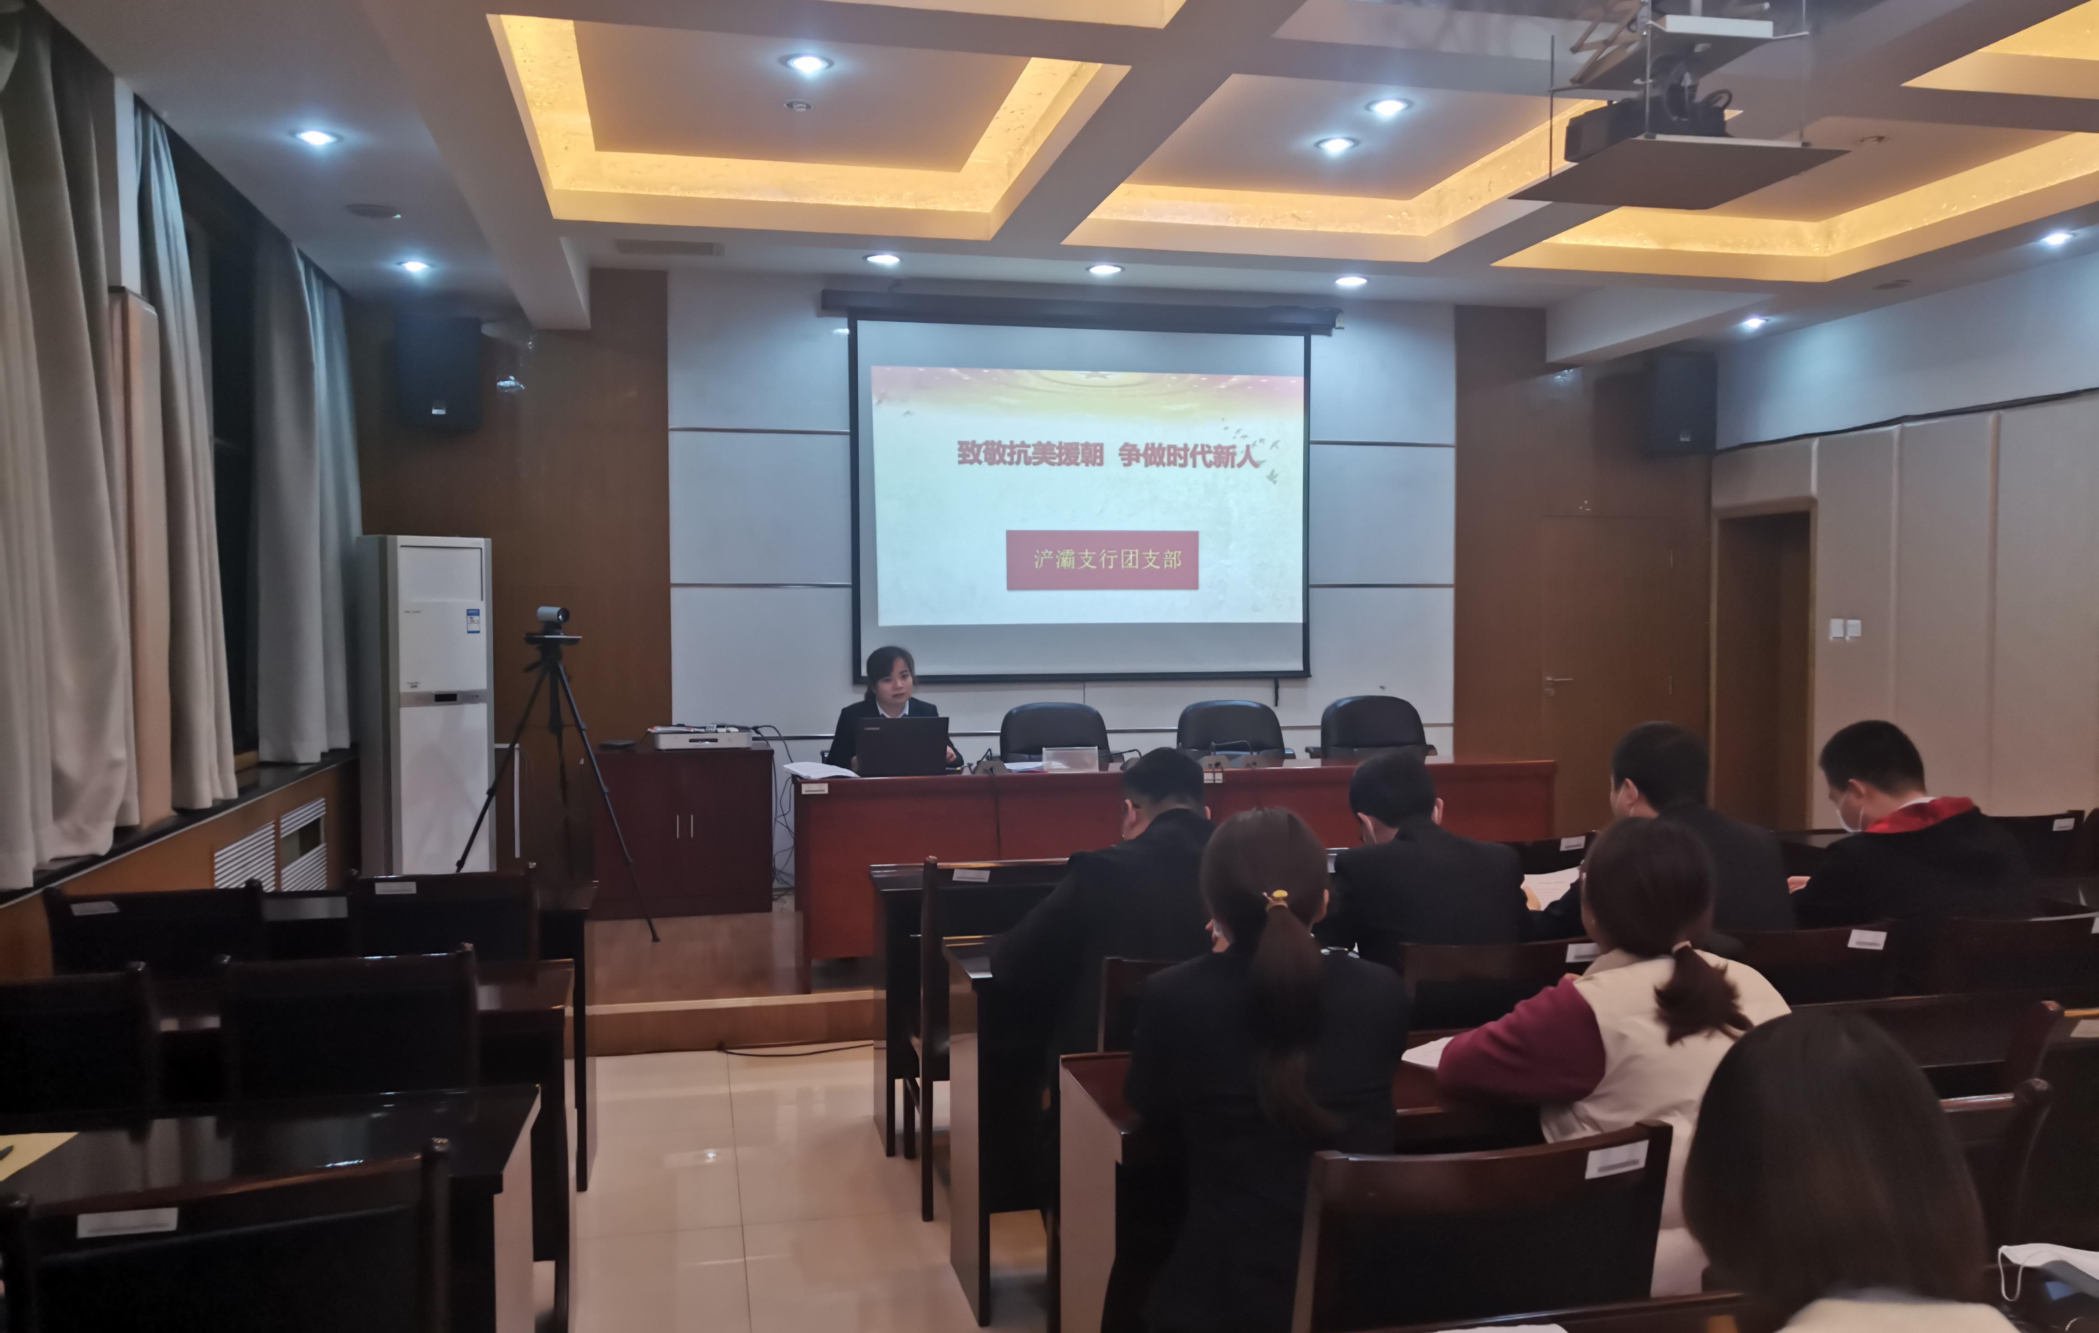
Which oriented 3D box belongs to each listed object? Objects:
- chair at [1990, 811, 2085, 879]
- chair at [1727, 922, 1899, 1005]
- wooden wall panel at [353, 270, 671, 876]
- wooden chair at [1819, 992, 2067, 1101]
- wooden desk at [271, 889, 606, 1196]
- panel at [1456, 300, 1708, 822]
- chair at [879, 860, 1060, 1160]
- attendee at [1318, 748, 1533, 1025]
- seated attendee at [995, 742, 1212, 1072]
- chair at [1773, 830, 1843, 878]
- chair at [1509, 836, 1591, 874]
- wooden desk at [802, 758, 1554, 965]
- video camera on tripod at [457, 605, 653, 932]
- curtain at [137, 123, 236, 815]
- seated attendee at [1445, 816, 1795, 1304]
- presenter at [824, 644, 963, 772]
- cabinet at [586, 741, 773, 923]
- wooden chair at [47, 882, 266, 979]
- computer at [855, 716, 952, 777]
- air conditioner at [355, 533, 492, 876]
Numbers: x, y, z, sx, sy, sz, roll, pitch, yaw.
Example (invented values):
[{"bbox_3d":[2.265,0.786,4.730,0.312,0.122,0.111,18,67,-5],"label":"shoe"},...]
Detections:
[{"bbox_3d":[2.849,0.895,5.087,0.440,0.930,0.560,-1,2,-12],"label":"chair"},{"bbox_3d":[1.391,0.955,3.448,0.450,0.920,0.540,-1,2,-12],"label":"chair"},{"bbox_3d":[-2.477,-0.374,7.586,1.395,2.953,0.060,-1,2,-12],"label":"wooden wall panel"},{"bbox_3d":[1.284,0.967,2.718,0.450,0.910,0.550,0,2,-12],"label":"wooden chair"},{"bbox_3d":[-1.844,1.015,4.408,1.200,0.750,0.450,-1,2,-12],"label":"wooden desk"},{"bbox_3d":[2.973,-0.434,9.098,1.570,3.040,0.060,-1,2,-12],"label":"panel"},{"bbox_3d":[-0.138,0.937,4.456,0.470,0.940,0.600,-1,2,-12],"label":"chair"},{"bbox_3d":[0.728,0.790,3.487,0.490,1.257,0.700,-1,2,-12],"label":"attendee"},{"bbox_3d":[0.182,0.782,3.300,0.540,1.250,0.740,0,2,-12],"label":"seated attendee"},{"bbox_3d":[2.183,0.905,4.728,0.450,0.910,0.550,0,2,-2],"label":"chair"},{"bbox_3d":[1.237,0.919,4.745,0.450,0.920,0.540,-1,2,-12],"label":"chair"},{"bbox_3d":[0.488,0.758,6.306,2.930,0.760,0.520,0,2,-12],"label":"wooden desk"},{"bbox_3d":[-2.070,0.433,6.912,0.820,1.385,0.820,1,2,30],"label":"video camera on tripod"},{"bbox_3d":[-2.729,-0.584,5.177,0.170,2.065,0.520,-1,2,-12],"label":"curtain"},{"bbox_3d":[0.795,0.821,2.422,0.500,1.220,0.720,0,2,-12],"label":"seated attendee"},{"bbox_3d":[-0.615,0.523,6.538,0.530,1.220,0.660,0,2,-12],"label":"presenter"},{"bbox_3d":[-1.673,0.731,7.448,0.790,0.755,0.420,0,2,-12],"label":"cabinet"},{"bbox_3d":[-2.119,0.960,4.034,0.450,0.920,0.540,-1,2,-12],"label":"wooden chair"},{"bbox_3d":[-0.557,0.293,6.247,0.345,0.220,0.260,-1,2,-12],"label":"computer"},{"bbox_3d":[-2.750,0.267,7.249,0.320,1.700,0.480,1,2,44],"label":"air conditioner"}]

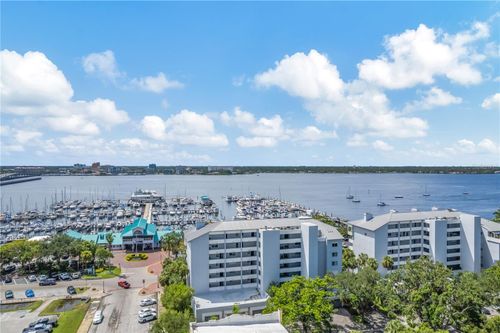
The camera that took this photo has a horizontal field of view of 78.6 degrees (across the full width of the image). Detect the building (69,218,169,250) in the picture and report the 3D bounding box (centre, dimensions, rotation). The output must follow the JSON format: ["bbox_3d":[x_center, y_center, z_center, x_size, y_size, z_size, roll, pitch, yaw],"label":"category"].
[{"bbox_3d":[-67.500,35.900,160.500,51.000,12.200,25.000,0,0,-16],"label":"building"}]

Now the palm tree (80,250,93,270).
[{"bbox_3d":[-66.029,37.950,123.335,4.500,8.100,4.500,0,0,-16],"label":"palm tree"}]

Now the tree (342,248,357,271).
[{"bbox_3d":[36.816,36.350,113.000,4.800,11.300,4.800,0,0,0],"label":"tree"}]

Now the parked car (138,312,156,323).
[{"bbox_3d":[-28.129,41.175,84.221,4.700,1.650,1.870,0,0,-34],"label":"parked car"}]

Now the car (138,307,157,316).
[{"bbox_3d":[-29.114,41.250,87.257,4.700,1.500,1.850,0,0,-34],"label":"car"}]

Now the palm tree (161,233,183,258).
[{"bbox_3d":[-36.204,36.350,140.491,8.000,11.300,8.000,0,0,-16],"label":"palm tree"}]

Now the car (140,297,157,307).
[{"bbox_3d":[-32.000,42.750,96.400,4.800,1.500,1.850,0,0,-25],"label":"car"}]

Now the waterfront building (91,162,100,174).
[{"bbox_3d":[-700.000,10.500,1400.000,36.000,54.000,32.000,0,0,-12],"label":"waterfront building"}]

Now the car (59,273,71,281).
[{"bbox_3d":[-69.524,41.175,114.833,1.880,1.650,4.700,0,0,-42],"label":"car"}]

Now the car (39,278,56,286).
[{"bbox_3d":[-74.100,42.600,112.300,5.100,1.750,1.950,0,0,-9],"label":"car"}]

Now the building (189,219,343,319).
[{"bbox_3d":[3.900,30.700,97.000,47.000,25.500,22.000,0,0,-9],"label":"building"}]

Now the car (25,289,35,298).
[{"bbox_3d":[-74.400,42.750,103.400,1.850,1.500,4.500,0,0,-41],"label":"car"}]

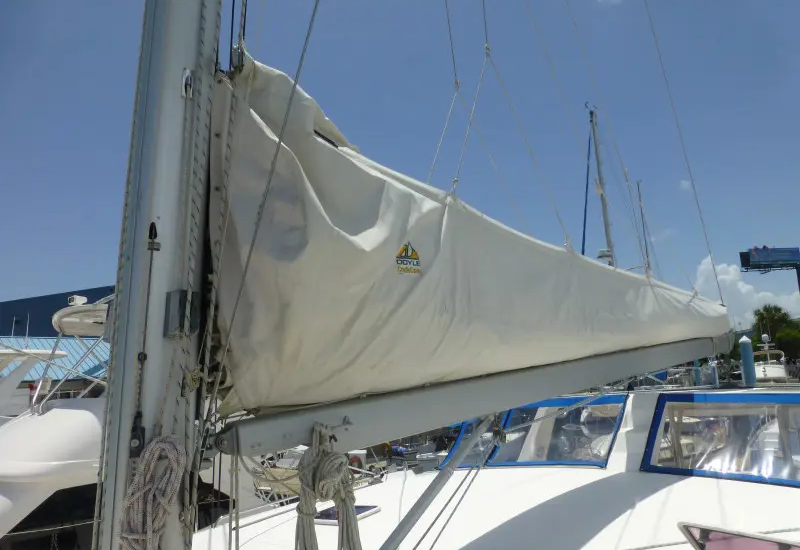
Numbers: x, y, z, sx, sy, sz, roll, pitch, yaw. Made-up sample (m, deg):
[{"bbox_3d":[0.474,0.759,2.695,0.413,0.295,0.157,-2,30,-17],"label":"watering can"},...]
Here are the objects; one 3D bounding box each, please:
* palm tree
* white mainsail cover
[{"bbox_3d":[33.577,6.918,49.257,3.525,8.735,3.525,0,-10,0],"label":"palm tree"},{"bbox_3d":[1.293,0.149,4.068,5.620,1.379,0.420,9,-13,-42],"label":"white mainsail cover"}]

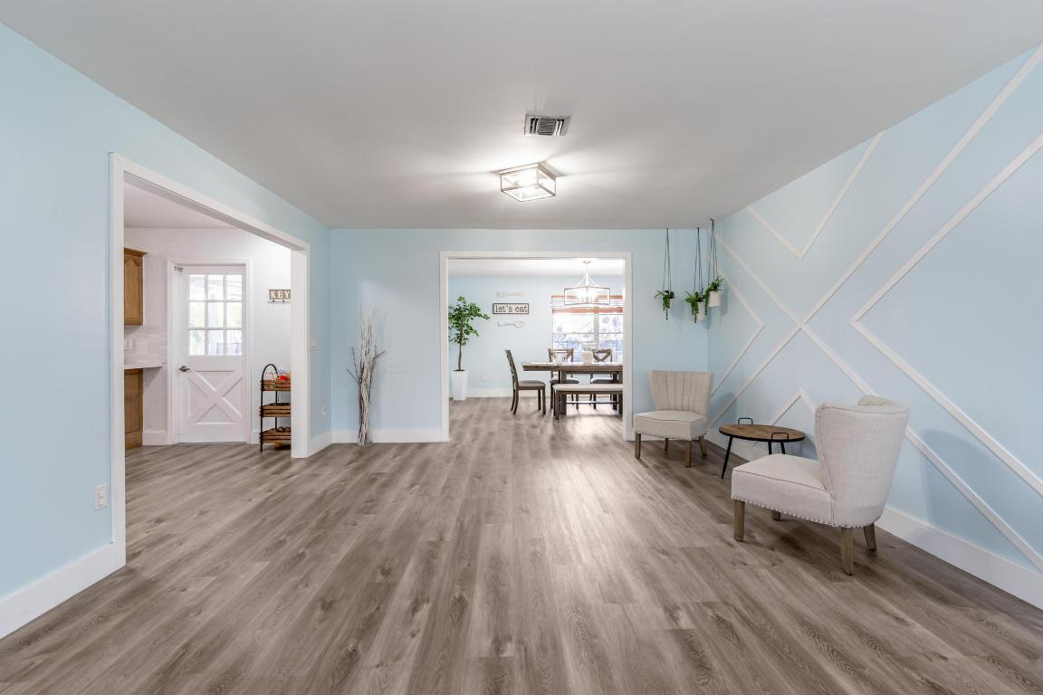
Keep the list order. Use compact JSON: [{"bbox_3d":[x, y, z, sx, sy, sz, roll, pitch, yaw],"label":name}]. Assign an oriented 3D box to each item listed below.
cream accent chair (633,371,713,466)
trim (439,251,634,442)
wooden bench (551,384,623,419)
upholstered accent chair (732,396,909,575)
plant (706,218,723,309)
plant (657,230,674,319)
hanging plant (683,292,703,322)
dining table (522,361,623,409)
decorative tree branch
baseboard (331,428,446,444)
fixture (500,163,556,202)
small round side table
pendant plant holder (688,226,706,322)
[{"bbox_3d":[1.508,0.671,4.560,0.600,0.830,0.660,1,1,40],"label":"cream accent chair"},{"bbox_3d":[0.174,-0.012,5.366,2.200,2.180,0.120,0,1,-1],"label":"trim"},{"bbox_3d":[1.111,0.833,7.032,1.280,0.480,0.400,0,1,-1],"label":"wooden bench"},{"bbox_3d":[1.670,0.703,2.619,0.600,0.830,0.690,-1,1,-40],"label":"upholstered accent chair"},{"bbox_3d":[2.051,-0.893,4.968,0.190,0.940,0.180,0,1,-1],"label":"plant"},{"bbox_3d":[1.628,-0.832,5.225,0.185,1.010,0.175,0,1,-1],"label":"plant"},{"bbox_3d":[1.921,-0.451,5.190,0.205,0.340,0.190,0,1,-1],"label":"hanging plant"},{"bbox_3d":[1.052,0.660,7.460,2.100,0.760,1.000,0,1,-1],"label":"dining table"},{"bbox_3d":[-1.720,0.314,5.165,0.420,1.550,0.250,0,1,-1],"label":"decorative tree branch"},{"bbox_3d":[-1.498,1.007,5.270,1.280,0.167,0.022,0,1,-1],"label":"baseboard"},{"bbox_3d":[0.058,-1.244,3.528,0.315,0.155,0.315,0,1,28],"label":"fixture"},{"bbox_3d":[1.917,0.867,3.722,0.610,0.490,0.610,0,1,4],"label":"small round side table"},{"bbox_3d":[1.984,-0.824,5.257,0.210,1.085,0.190,0,1,-1],"label":"pendant plant holder"}]

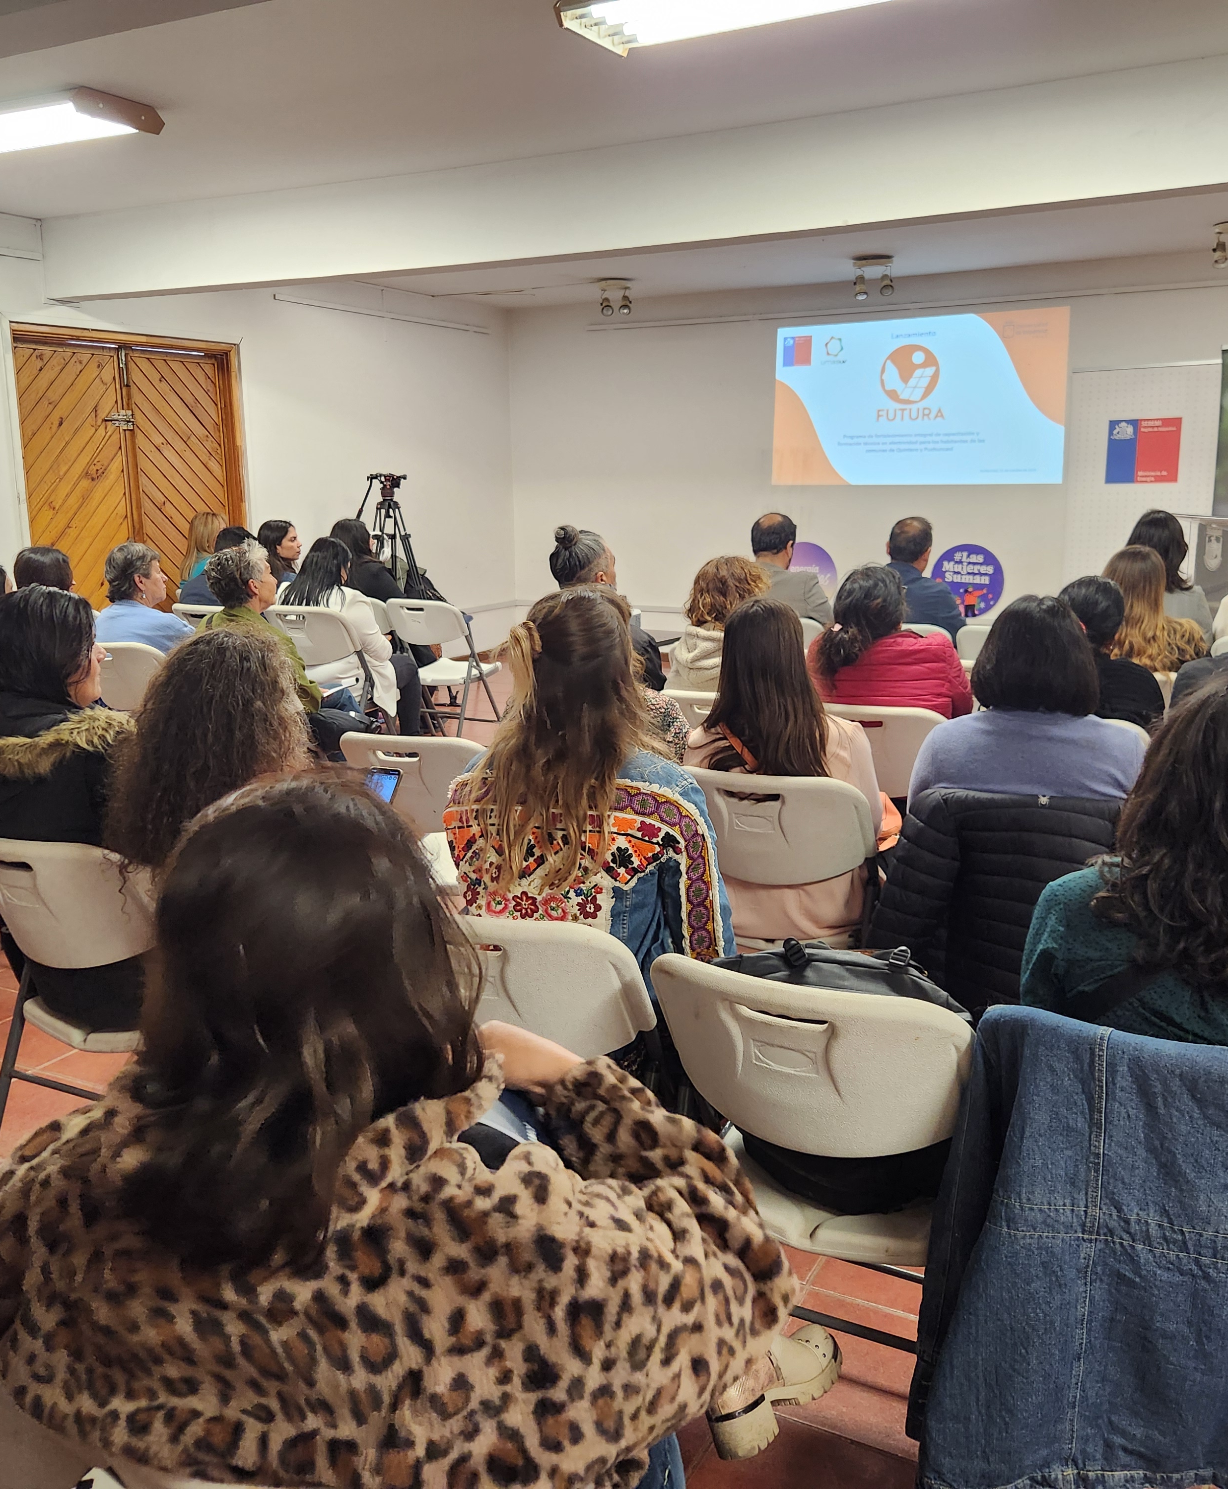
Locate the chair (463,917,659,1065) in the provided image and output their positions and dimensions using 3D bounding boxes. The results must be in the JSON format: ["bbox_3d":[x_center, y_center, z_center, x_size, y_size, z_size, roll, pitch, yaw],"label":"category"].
[{"bbox_3d":[-0.092,0.630,2.292,0.470,0.850,0.510,5,13,27],"label":"chair"}]

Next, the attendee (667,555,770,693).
[{"bbox_3d":[0.492,-0.009,4.468,0.480,1.250,0.800,6,13,27],"label":"attendee"}]

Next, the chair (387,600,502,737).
[{"bbox_3d":[-0.955,-0.449,7.547,0.460,0.800,0.500,6,14,32],"label":"chair"}]

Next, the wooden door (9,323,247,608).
[{"bbox_3d":[-2.667,-1.183,7.607,0.120,2.260,1.640,5,13,27],"label":"wooden door"}]

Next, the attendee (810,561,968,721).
[{"bbox_3d":[0.983,0.026,4.143,0.490,1.190,0.800,6,14,32],"label":"attendee"}]

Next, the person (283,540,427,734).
[{"bbox_3d":[-1.421,-0.486,6.990,0.500,1.210,0.750,5,13,30],"label":"person"}]

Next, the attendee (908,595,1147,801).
[{"bbox_3d":[0.974,0.253,3.155,0.500,1.250,0.800,6,13,27],"label":"attendee"}]

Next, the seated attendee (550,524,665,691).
[{"bbox_3d":[0.076,-0.145,4.810,0.480,1.290,0.800,7,14,34],"label":"seated attendee"}]

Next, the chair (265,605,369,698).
[{"bbox_3d":[-1.393,-0.196,6.483,0.470,0.850,0.520,4,12,22],"label":"chair"}]

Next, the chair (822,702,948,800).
[{"bbox_3d":[0.813,0.272,3.922,0.470,0.850,0.510,5,13,28],"label":"chair"}]

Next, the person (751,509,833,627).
[{"bbox_3d":[0.863,-0.431,6.217,0.520,1.300,0.750,5,13,27],"label":"person"}]

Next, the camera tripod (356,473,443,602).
[{"bbox_3d":[-1.509,-0.997,8.723,0.800,1.530,0.780,0,12,5],"label":"camera tripod"}]

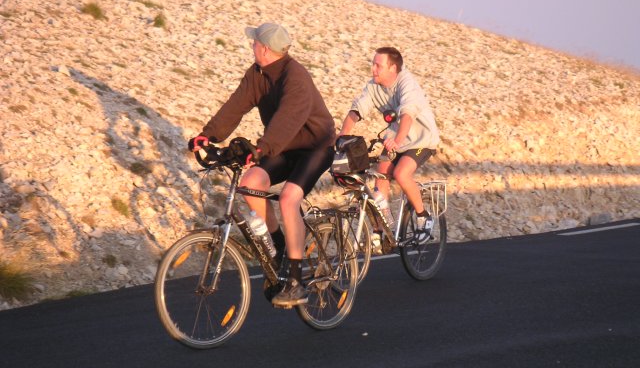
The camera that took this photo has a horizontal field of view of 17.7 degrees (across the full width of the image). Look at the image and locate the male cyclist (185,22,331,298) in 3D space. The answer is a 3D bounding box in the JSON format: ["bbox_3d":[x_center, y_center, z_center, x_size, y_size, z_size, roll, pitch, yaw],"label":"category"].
[{"bbox_3d":[-0.328,-0.109,12.130,0.600,1.670,0.940,-1,2,40],"label":"male cyclist"}]

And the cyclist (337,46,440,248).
[{"bbox_3d":[0.546,-0.286,15.670,0.600,1.550,0.920,-1,2,37],"label":"cyclist"}]

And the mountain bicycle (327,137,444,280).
[{"bbox_3d":[0.507,0.210,15.650,0.600,1.170,1.720,-1,2,37],"label":"mountain bicycle"}]

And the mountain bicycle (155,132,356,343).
[{"bbox_3d":[-0.351,0.321,12.100,0.600,1.190,1.730,-1,2,40],"label":"mountain bicycle"}]

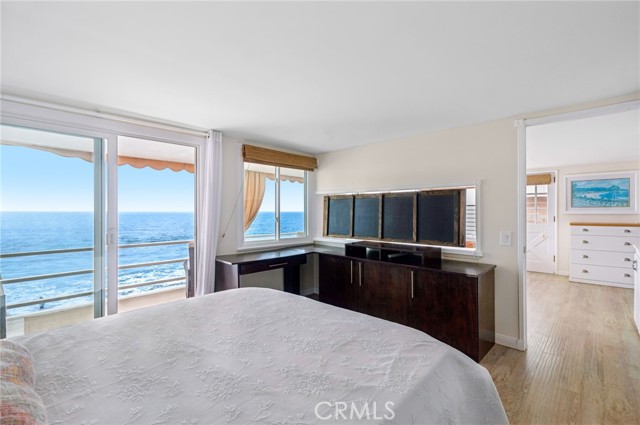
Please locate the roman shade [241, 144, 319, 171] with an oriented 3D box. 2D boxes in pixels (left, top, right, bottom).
[{"bbox_3d":[-0.486,-0.703,3.853,0.081,0.202,1.248,0,0,43],"label":"roman shade"}]

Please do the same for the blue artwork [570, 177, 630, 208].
[{"bbox_3d":[5.144,-0.350,5.225,0.778,0.539,0.035,0,0,43],"label":"blue artwork"}]

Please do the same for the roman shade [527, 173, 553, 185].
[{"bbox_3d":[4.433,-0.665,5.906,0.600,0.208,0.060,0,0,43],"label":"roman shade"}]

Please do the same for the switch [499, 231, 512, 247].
[{"bbox_3d":[1.725,0.244,2.631,0.082,0.121,0.015,0,0,43],"label":"switch"}]

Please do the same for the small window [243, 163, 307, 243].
[{"bbox_3d":[-0.559,-0.154,3.824,0.080,1.056,1.093,0,0,43],"label":"small window"}]

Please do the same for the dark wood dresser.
[{"bbox_3d":[0.817,0.834,3.135,1.811,0.812,0.490,0,0,43],"label":"dark wood dresser"}]

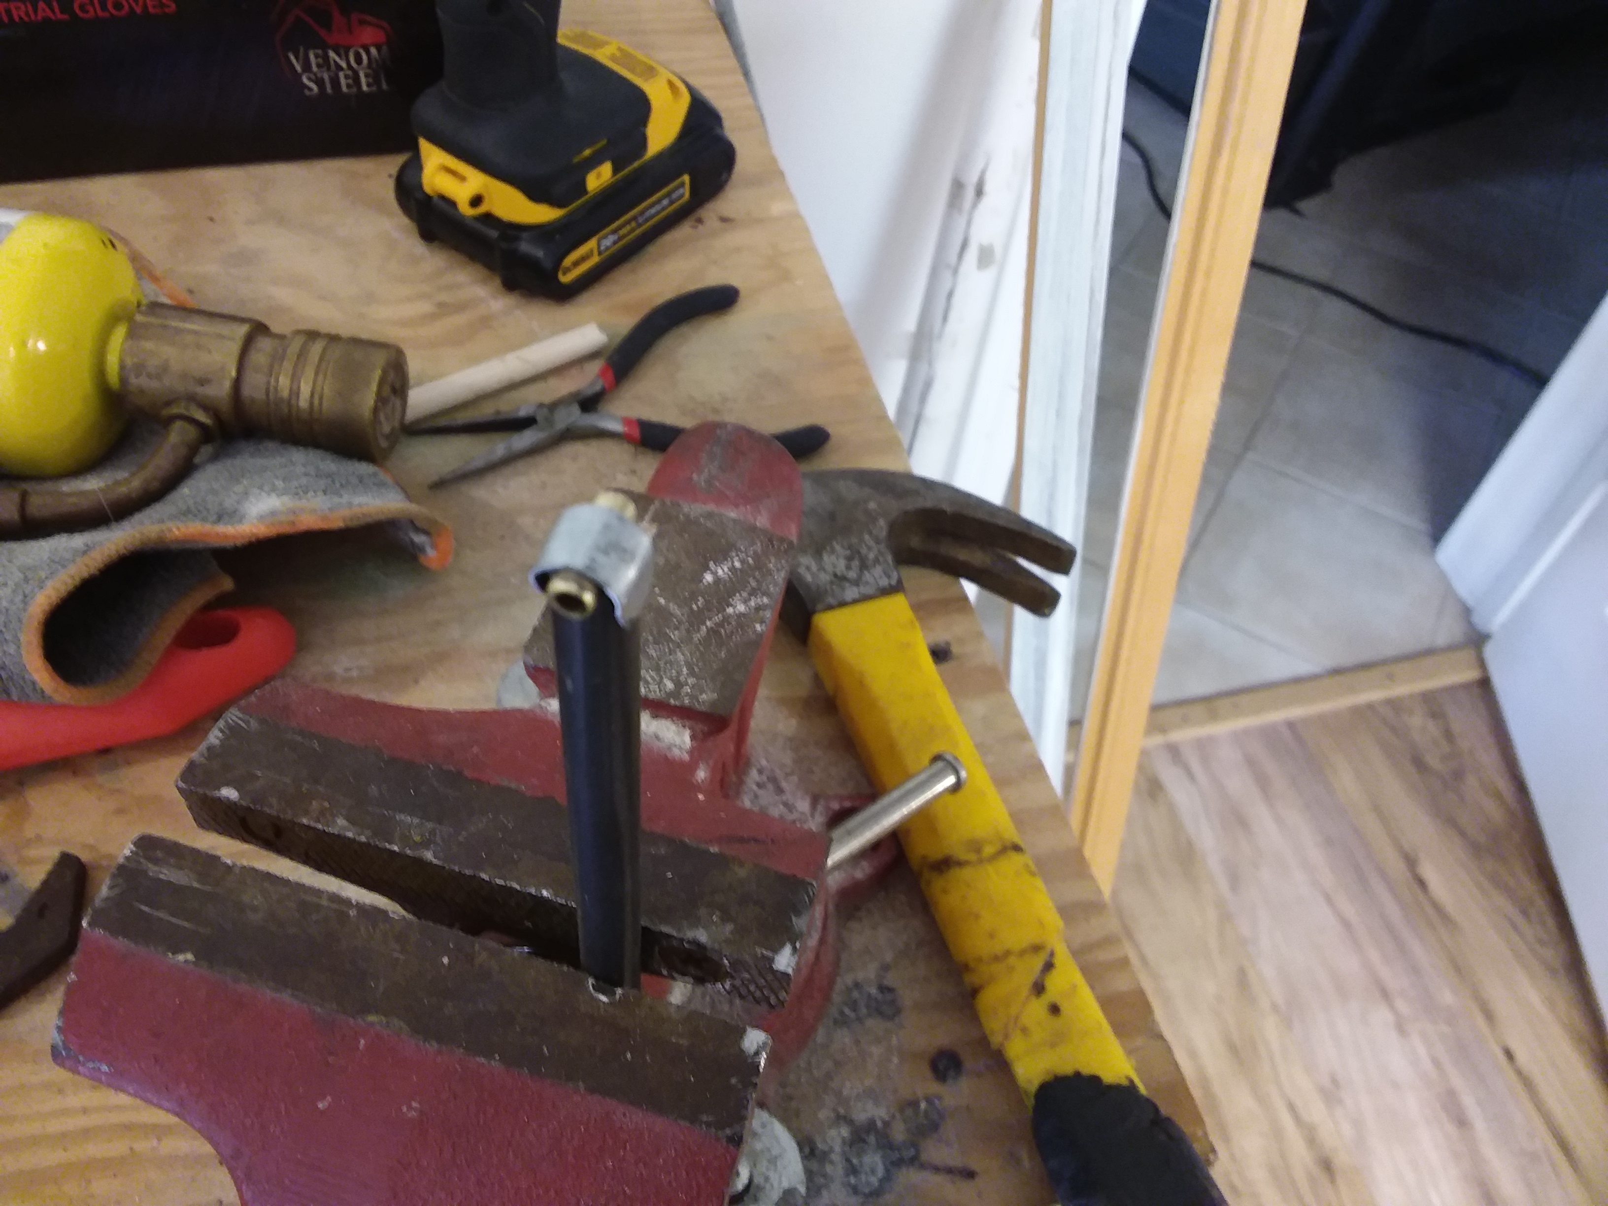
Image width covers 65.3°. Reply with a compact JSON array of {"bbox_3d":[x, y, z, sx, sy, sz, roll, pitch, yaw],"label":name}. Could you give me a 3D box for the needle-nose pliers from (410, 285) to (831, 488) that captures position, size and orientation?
[{"bbox_3d":[-0.074,-0.074,0.476,0.151,0.013,0.108,-19,55,-19],"label":"needle-nose pliers"}]

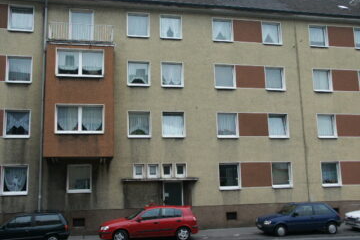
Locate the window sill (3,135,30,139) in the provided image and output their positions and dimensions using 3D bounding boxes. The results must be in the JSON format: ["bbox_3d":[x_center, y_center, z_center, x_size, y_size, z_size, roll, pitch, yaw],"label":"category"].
[{"bbox_3d":[-7.785,0.796,18.334,1.190,0.130,0.200,1,-10,-12],"label":"window sill"}]

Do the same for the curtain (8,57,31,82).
[{"bbox_3d":[-7.949,-2.505,19.083,1.038,1.207,0.100,1,-10,-12],"label":"curtain"}]

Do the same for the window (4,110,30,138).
[{"bbox_3d":[-7.786,0.195,18.494,1.191,1.377,0.180,1,-10,-12],"label":"window"}]

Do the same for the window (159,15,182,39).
[{"bbox_3d":[-0.469,-5.134,21.302,1.239,1.401,0.140,1,-10,-12],"label":"window"}]

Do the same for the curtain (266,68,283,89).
[{"bbox_3d":[5.377,-2.386,21.909,1.033,1.256,0.100,1,-10,-12],"label":"curtain"}]

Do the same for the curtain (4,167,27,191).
[{"bbox_3d":[-7.874,2.849,18.435,1.004,1.116,0.100,1,-10,-12],"label":"curtain"}]

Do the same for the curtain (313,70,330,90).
[{"bbox_3d":[8.288,-2.333,22.469,1.115,1.210,0.100,1,-10,-12],"label":"curtain"}]

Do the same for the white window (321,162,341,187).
[{"bbox_3d":[8.402,3.005,21.397,1.218,1.375,0.150,1,-10,-12],"label":"white window"}]

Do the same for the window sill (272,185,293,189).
[{"bbox_3d":[5.464,3.568,20.563,1.186,0.090,0.190,1,-10,-12],"label":"window sill"}]

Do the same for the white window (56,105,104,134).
[{"bbox_3d":[-4.562,-0.035,17.622,2.192,1.363,0.180,1,-10,-13],"label":"white window"}]

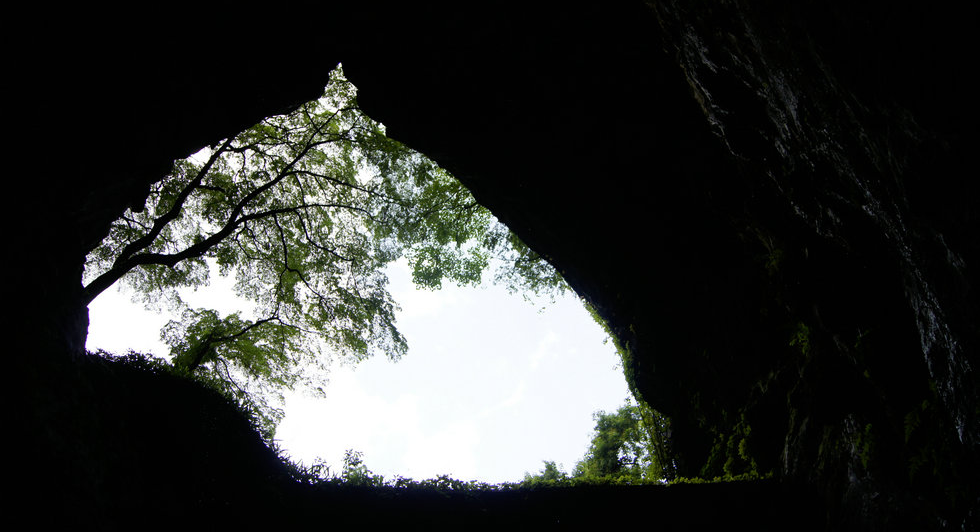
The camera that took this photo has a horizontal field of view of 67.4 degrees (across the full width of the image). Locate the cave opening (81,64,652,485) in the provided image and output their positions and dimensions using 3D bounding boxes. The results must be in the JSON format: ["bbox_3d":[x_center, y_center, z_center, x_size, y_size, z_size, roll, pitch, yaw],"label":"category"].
[{"bbox_3d":[-2.453,-0.243,16.816,11.362,10.029,2.500,0,-22,0],"label":"cave opening"}]

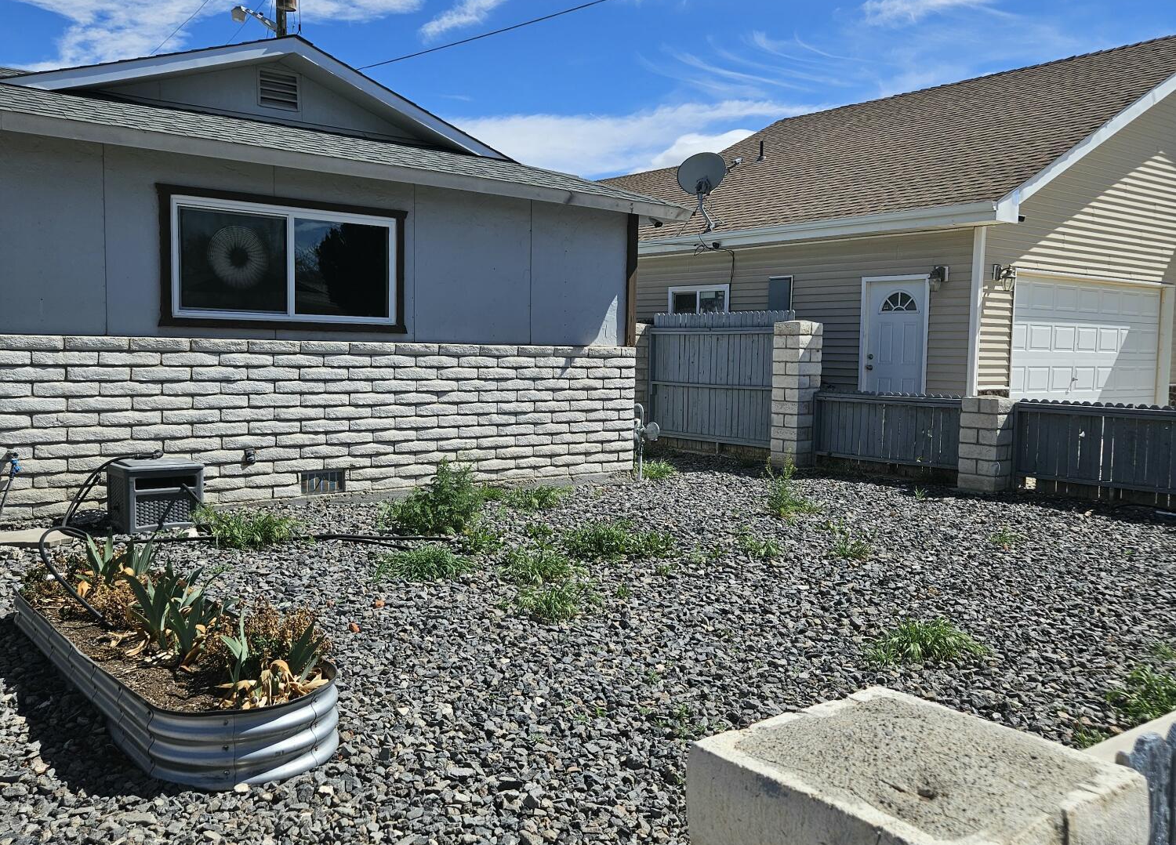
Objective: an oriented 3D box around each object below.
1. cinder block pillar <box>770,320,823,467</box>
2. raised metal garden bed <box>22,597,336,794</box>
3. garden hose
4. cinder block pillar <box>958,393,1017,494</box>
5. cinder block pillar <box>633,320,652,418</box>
[{"bbox_3d":[2.487,-0.344,12.443,0.403,1.710,0.403,-2,5,-39],"label":"cinder block pillar"},{"bbox_3d":[-1.721,0.937,4.198,0.696,0.262,2.359,-2,5,-39],"label":"raised metal garden bed"},{"bbox_3d":[-2.019,0.552,6.252,2.641,0.544,2.974,-2,5,-39],"label":"garden hose"},{"bbox_3d":[4.060,0.206,10.543,0.403,0.938,0.403,-2,5,-39],"label":"cinder block pillar"},{"bbox_3d":[0.663,-0.528,14.646,0.403,1.680,0.403,-2,5,-39],"label":"cinder block pillar"}]

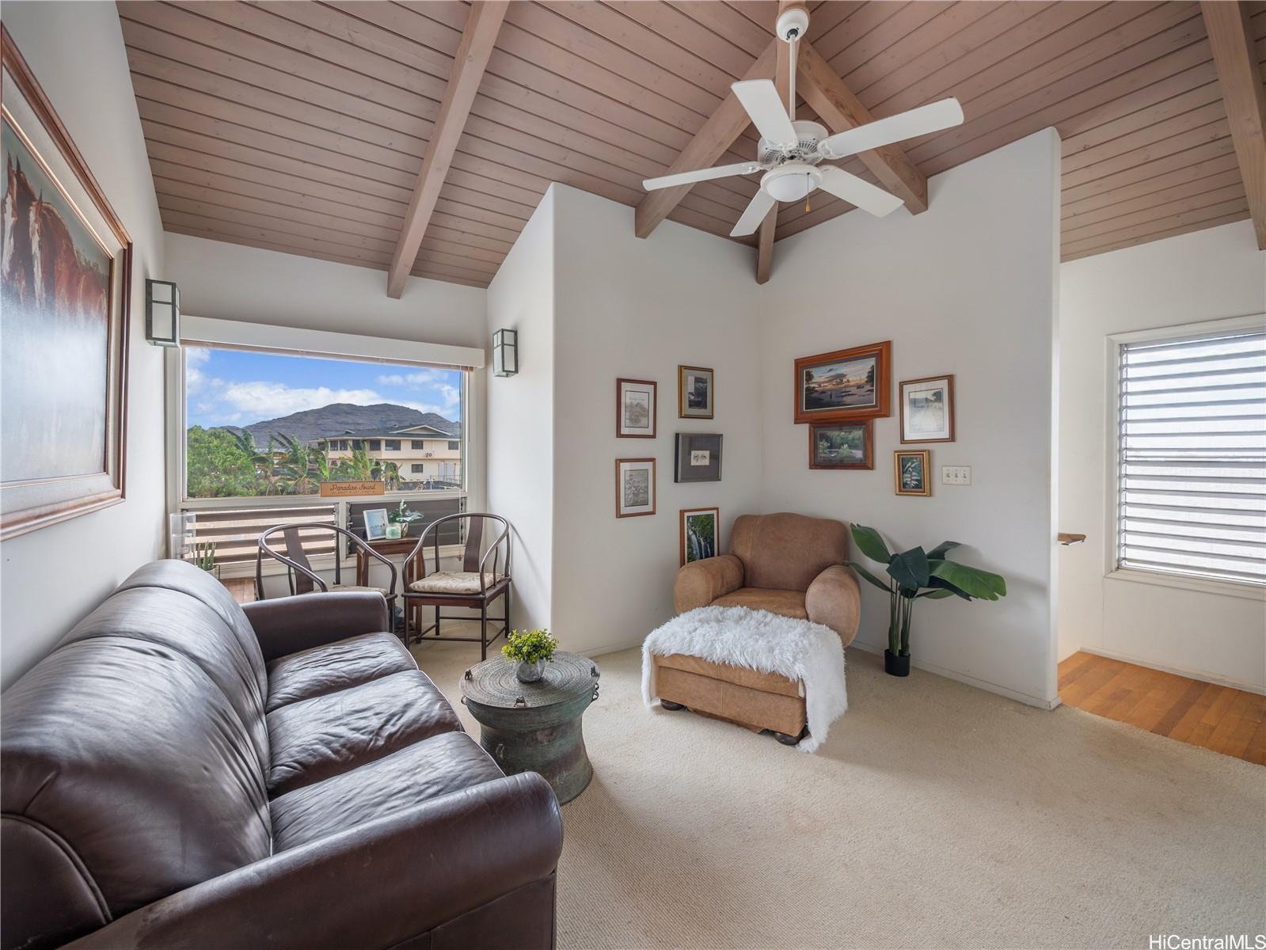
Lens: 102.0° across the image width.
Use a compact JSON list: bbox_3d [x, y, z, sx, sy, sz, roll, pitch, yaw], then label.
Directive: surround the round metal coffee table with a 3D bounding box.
[{"bbox_3d":[-0.418,1.028,2.128,0.576,0.432,0.576,0,1,0],"label":"round metal coffee table"}]

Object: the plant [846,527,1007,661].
[{"bbox_3d":[1.692,0.788,3.077,0.440,0.880,0.880,-2,3,-34],"label":"plant"}]

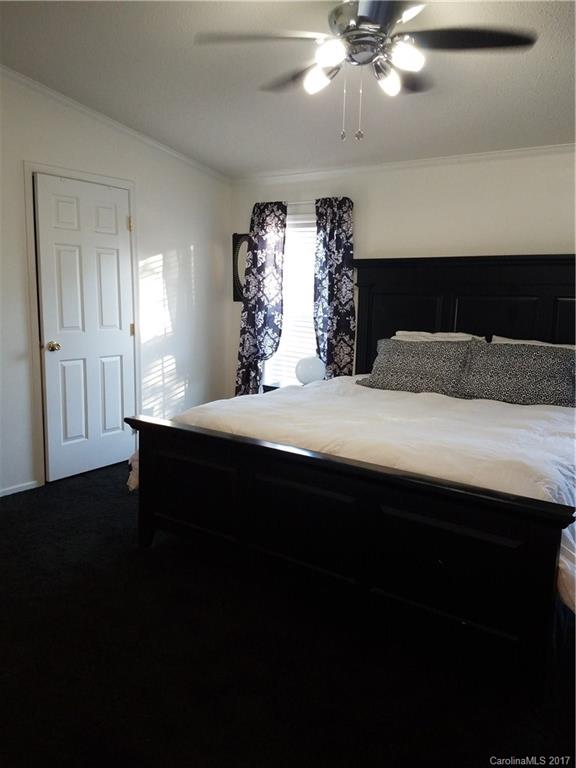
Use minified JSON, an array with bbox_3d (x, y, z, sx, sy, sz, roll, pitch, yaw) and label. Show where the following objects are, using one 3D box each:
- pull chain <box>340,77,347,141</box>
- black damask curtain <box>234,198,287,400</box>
[{"bbox_3d":[0.225,-1.105,2.308,0.022,0.248,0.022,7,12,33],"label":"pull chain"},{"bbox_3d":[-0.248,-0.559,5.107,0.525,1.998,0.130,7,12,33],"label":"black damask curtain"}]

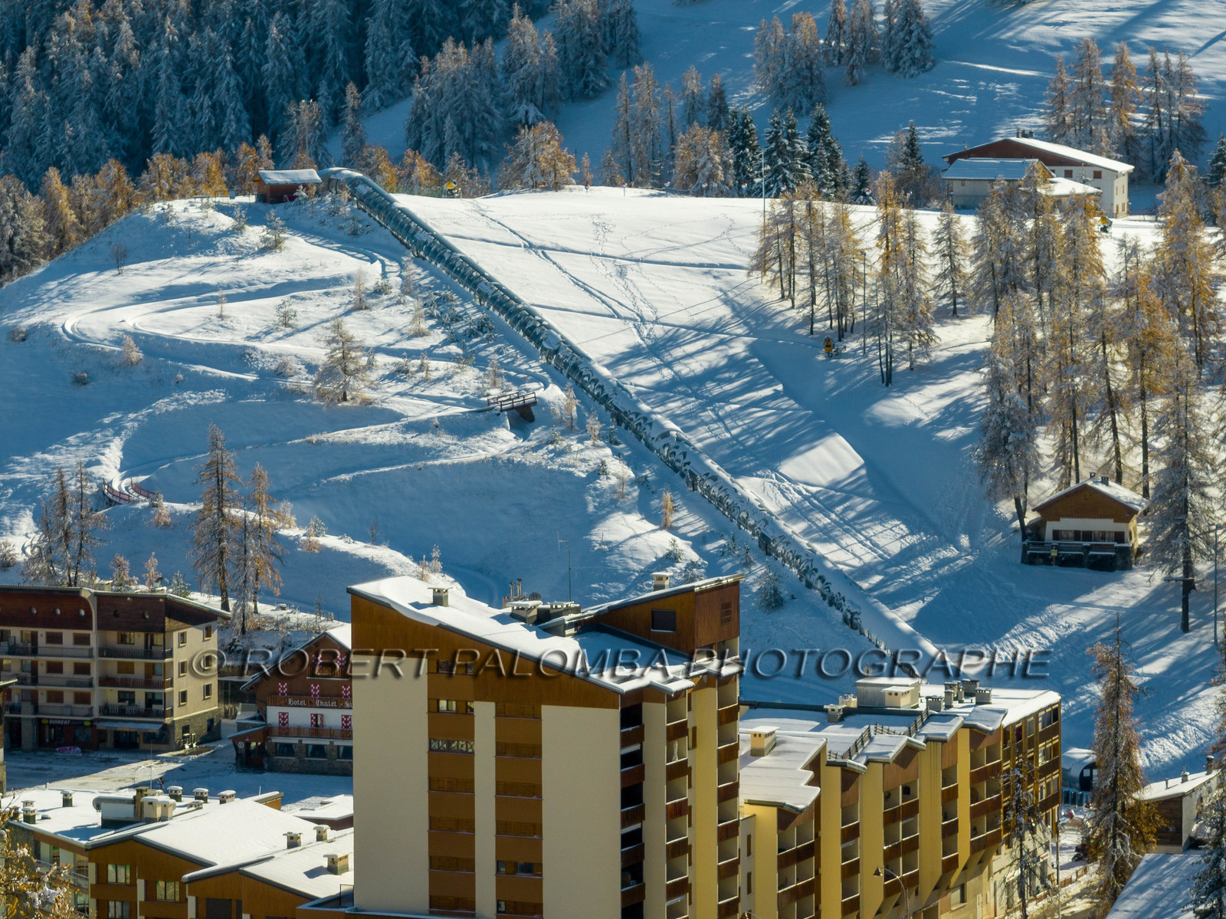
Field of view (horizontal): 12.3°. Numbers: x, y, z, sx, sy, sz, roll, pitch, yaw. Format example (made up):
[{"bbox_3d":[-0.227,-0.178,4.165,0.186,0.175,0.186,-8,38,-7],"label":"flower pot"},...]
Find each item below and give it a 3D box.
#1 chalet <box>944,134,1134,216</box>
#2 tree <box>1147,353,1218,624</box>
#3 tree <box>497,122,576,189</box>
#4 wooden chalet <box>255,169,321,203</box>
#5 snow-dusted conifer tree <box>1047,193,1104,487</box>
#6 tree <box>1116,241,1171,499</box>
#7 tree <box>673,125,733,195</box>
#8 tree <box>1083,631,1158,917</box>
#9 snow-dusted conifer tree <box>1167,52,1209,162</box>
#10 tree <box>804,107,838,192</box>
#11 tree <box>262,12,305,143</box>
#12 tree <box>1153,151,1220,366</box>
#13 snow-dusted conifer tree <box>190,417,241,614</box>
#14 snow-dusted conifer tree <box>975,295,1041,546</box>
[{"bbox_3d":[59.750,-39.661,800.000,24.500,11.200,19.000,1,5,17],"label":"chalet"},{"bbox_3d":[52.791,2.706,528.000,6.477,26.396,6.477,0,5,0],"label":"tree"},{"bbox_3d":[-9.244,-36.749,692.000,9.530,8.370,9.530,0,5,0],"label":"tree"},{"bbox_3d":[-39.021,-32.886,685.000,7.100,4.000,4.900,-2,5,-20],"label":"wooden chalet"},{"bbox_3d":[46.377,-11.294,572.000,5.767,30.700,5.767,0,5,0],"label":"snow-dusted conifer tree"},{"bbox_3d":[53.016,-8.572,570.000,5.555,26.399,5.555,0,5,0],"label":"tree"},{"bbox_3d":[11.182,-37.123,708.000,7.490,8.800,7.490,0,5,0],"label":"tree"},{"bbox_3d":[40.217,24.609,452.000,5.772,22.672,5.772,0,5,0],"label":"tree"},{"bbox_3d":[90.229,-55.050,895.000,6.170,18.350,6.170,0,5,0],"label":"snow-dusted conifer tree"},{"bbox_3d":[26.520,-39.239,724.000,4.260,11.560,4.260,0,5,0],"label":"tree"},{"bbox_3d":[-53.759,-62.198,930.000,7.032,21.458,7.032,0,5,0],"label":"tree"},{"bbox_3d":[63.413,-21.967,630.000,7.305,24.122,7.305,0,5,0],"label":"tree"},{"bbox_3d":[-39.049,5.741,560.000,5.180,18.630,5.180,0,5,0],"label":"snow-dusted conifer tree"},{"bbox_3d":[41.120,-4.093,594.000,6.890,26.150,6.890,0,5,0],"label":"snow-dusted conifer tree"}]

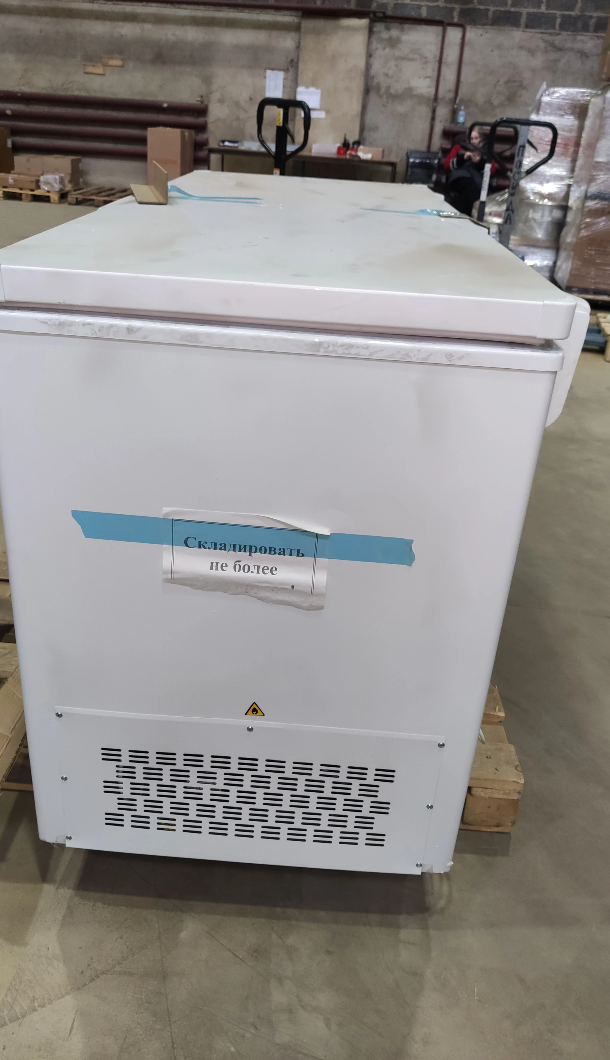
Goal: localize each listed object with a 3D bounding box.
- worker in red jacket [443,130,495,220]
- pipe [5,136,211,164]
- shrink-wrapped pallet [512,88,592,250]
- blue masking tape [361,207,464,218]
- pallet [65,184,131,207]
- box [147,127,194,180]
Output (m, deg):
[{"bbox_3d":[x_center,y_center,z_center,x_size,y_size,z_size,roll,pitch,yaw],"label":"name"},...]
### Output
[{"bbox_3d":[1.937,-4.111,9.460,0.620,1.205,0.800,11,28,12],"label":"worker in red jacket"},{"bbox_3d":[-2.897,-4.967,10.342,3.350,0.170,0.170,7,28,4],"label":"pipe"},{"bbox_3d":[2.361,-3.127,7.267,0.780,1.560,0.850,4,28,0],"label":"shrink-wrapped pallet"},{"bbox_3d":[0.205,-0.607,1.516,0.199,0.007,0.038,11,29,13],"label":"blue masking tape"},{"bbox_3d":[-2.499,-4.367,10.459,0.800,0.144,1.200,6,27,3],"label":"pallet"},{"bbox_3d":[-1.678,-4.551,9.975,0.406,0.846,0.540,7,28,5],"label":"box"}]

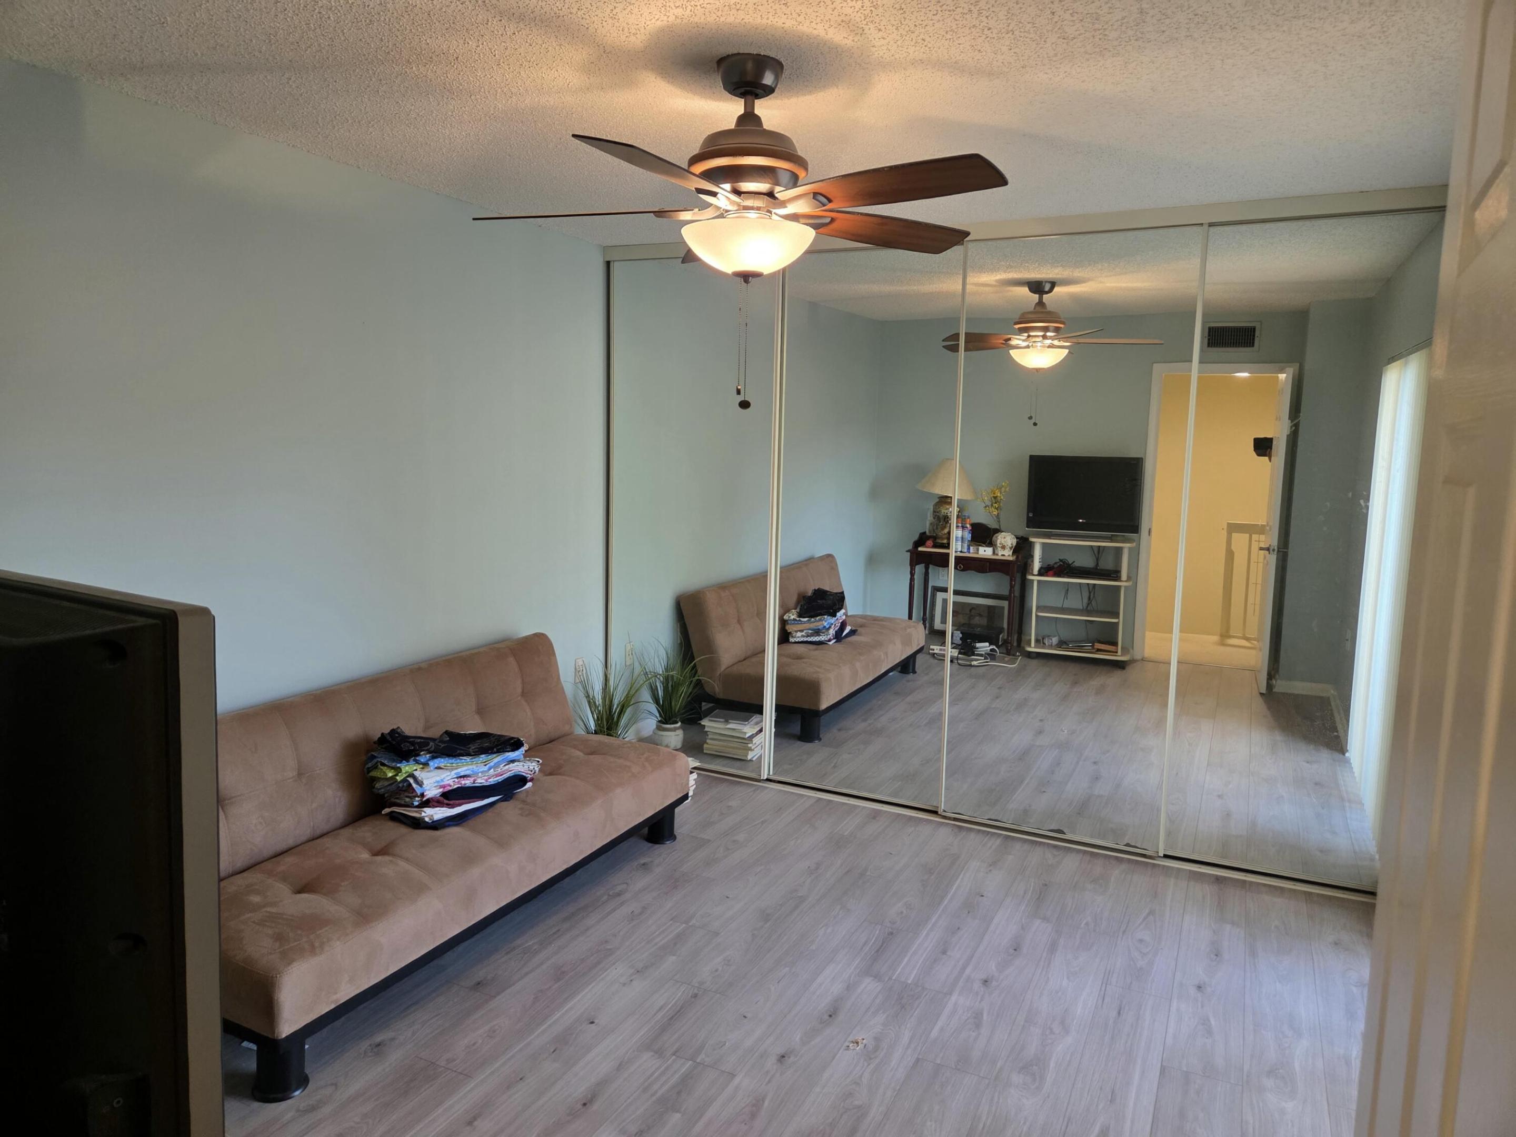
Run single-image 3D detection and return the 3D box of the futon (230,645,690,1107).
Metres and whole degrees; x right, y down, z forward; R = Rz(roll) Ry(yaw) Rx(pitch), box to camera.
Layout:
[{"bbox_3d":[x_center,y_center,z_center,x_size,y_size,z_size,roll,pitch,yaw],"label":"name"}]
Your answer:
[{"bbox_3d":[-1.051,0.751,3.272,0.840,0.750,1.850,5,8,26],"label":"futon"}]

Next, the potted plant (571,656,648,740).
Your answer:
[{"bbox_3d":[-0.674,0.692,4.574,0.380,0.540,0.380,1,8,0],"label":"potted plant"}]

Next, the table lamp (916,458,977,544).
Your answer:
[{"bbox_3d":[1.436,-0.495,7.658,0.458,0.680,0.458,5,8,26],"label":"table lamp"}]

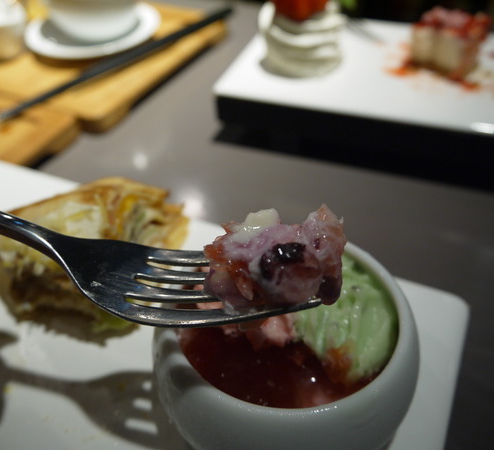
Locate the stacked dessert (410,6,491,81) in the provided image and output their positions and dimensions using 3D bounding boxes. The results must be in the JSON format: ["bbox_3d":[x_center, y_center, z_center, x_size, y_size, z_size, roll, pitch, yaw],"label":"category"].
[{"bbox_3d":[0.165,-0.149,0.399,0.049,0.036,0.033,30,55,27],"label":"stacked dessert"}]

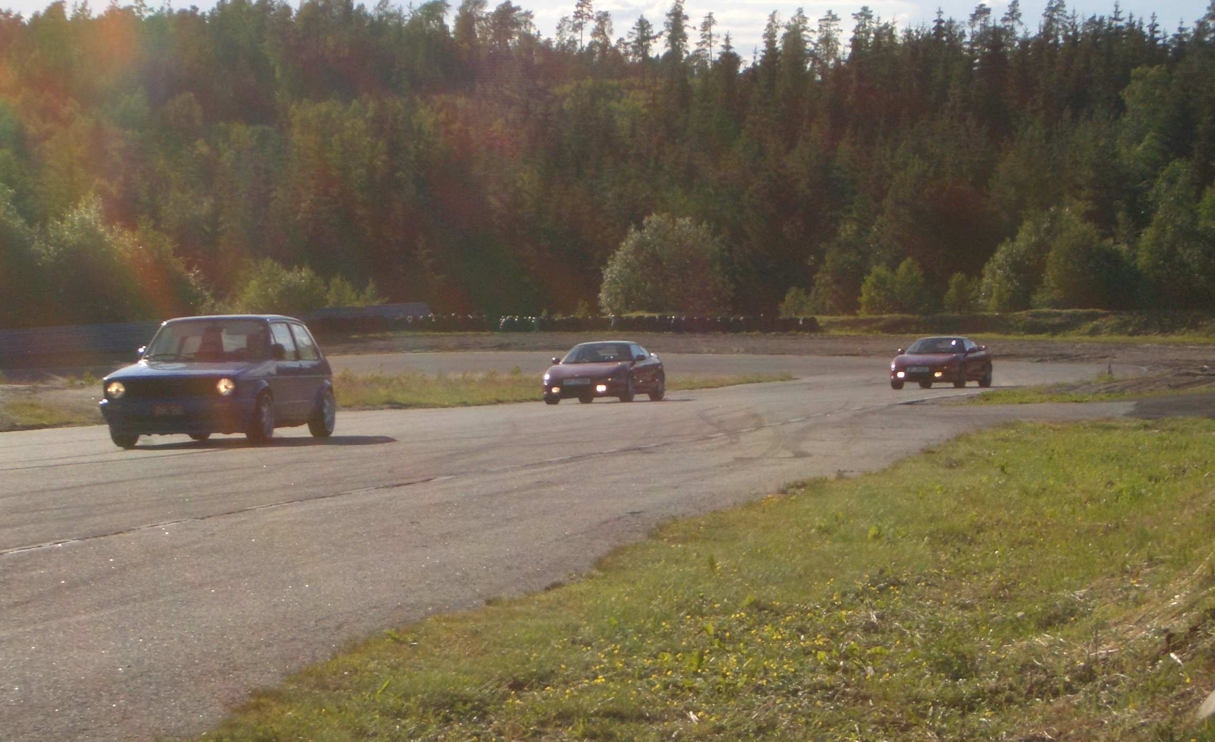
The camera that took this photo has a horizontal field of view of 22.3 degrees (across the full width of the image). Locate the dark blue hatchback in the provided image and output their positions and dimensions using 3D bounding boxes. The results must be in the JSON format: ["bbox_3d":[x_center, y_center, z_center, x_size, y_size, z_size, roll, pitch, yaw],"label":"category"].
[{"bbox_3d":[-4.135,0.094,33.327,1.630,1.370,3.800,-1,0,10],"label":"dark blue hatchback"}]

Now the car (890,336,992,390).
[{"bbox_3d":[7.933,-0.205,73.332,1.700,1.230,4.170,-1,0,21],"label":"car"}]

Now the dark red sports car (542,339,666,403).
[{"bbox_3d":[-0.053,0.011,61.232,1.700,1.230,4.170,-1,0,15],"label":"dark red sports car"}]

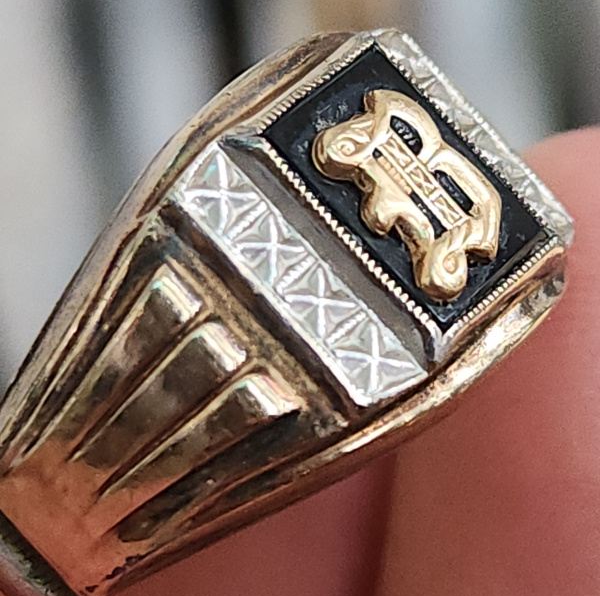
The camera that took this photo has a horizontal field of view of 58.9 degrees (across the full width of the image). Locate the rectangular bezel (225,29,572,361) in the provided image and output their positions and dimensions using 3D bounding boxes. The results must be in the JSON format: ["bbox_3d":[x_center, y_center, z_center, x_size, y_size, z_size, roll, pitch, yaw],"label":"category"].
[{"bbox_3d":[0.005,-0.005,0.025,0.011,0.002,0.013,-41,86,-25],"label":"rectangular bezel"}]

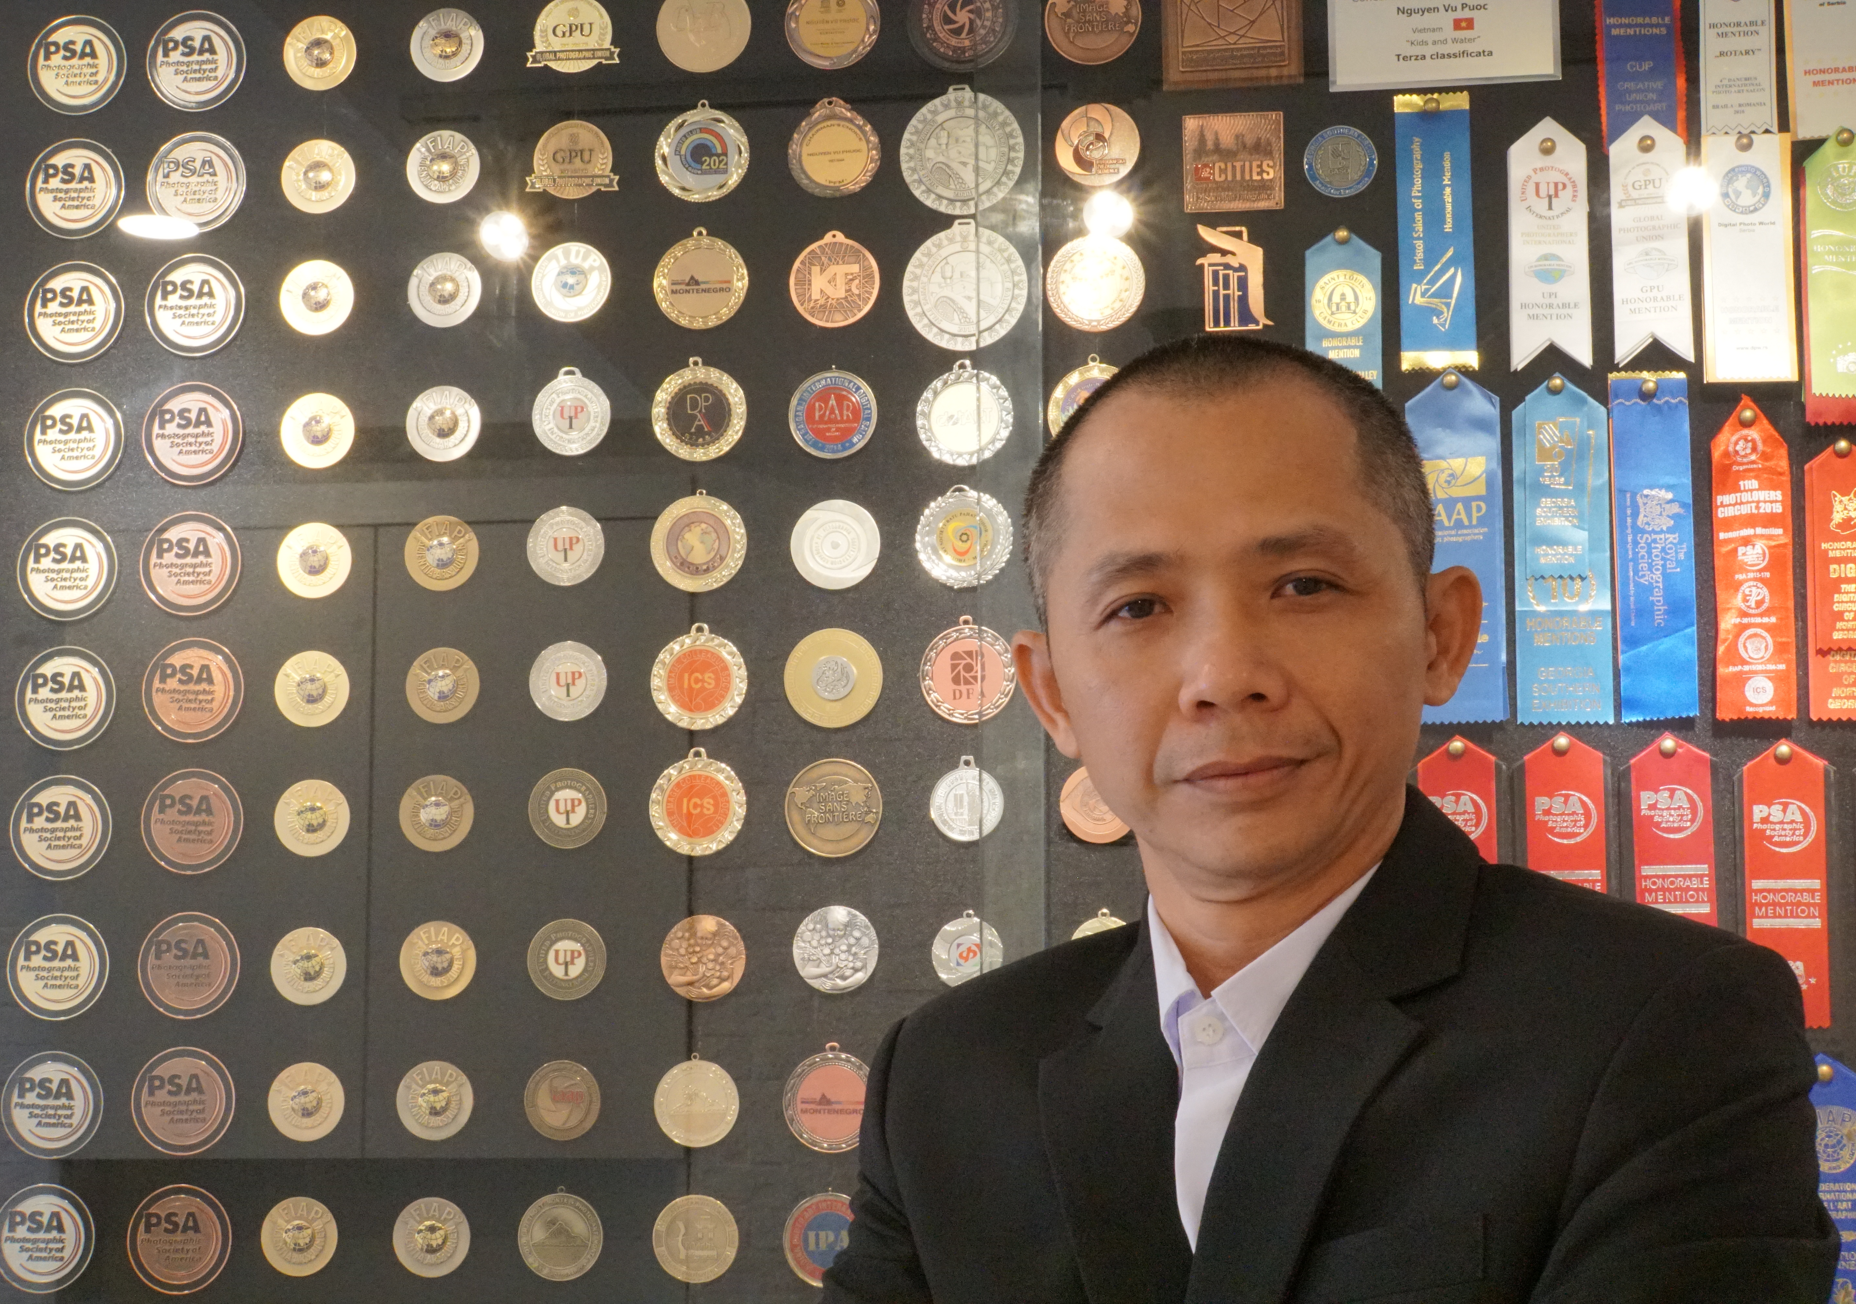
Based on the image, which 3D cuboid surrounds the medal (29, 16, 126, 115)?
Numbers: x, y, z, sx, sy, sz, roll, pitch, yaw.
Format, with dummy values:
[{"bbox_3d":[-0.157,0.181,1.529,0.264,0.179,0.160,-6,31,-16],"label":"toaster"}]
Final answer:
[{"bbox_3d":[-0.576,-0.397,2.023,0.068,0.068,0.006,-1,-6,7],"label":"medal"}]

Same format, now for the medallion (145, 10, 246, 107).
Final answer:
[{"bbox_3d":[-0.498,-0.402,2.031,0.070,0.070,0.007,-1,-7,7],"label":"medallion"}]

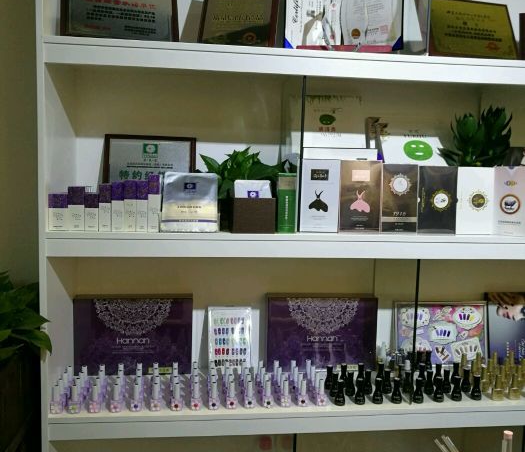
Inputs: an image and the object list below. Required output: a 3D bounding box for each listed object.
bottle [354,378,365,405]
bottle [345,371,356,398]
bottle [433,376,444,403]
[{"bbox_3d":[0.279,0.470,1.554,0.029,0.072,0.028,1,6,-7],"label":"bottle"},{"bbox_3d":[0.276,0.493,1.712,0.032,0.073,0.032,1,5,-7],"label":"bottle"},{"bbox_3d":[0.512,0.475,1.595,0.029,0.070,0.029,1,5,-7],"label":"bottle"}]

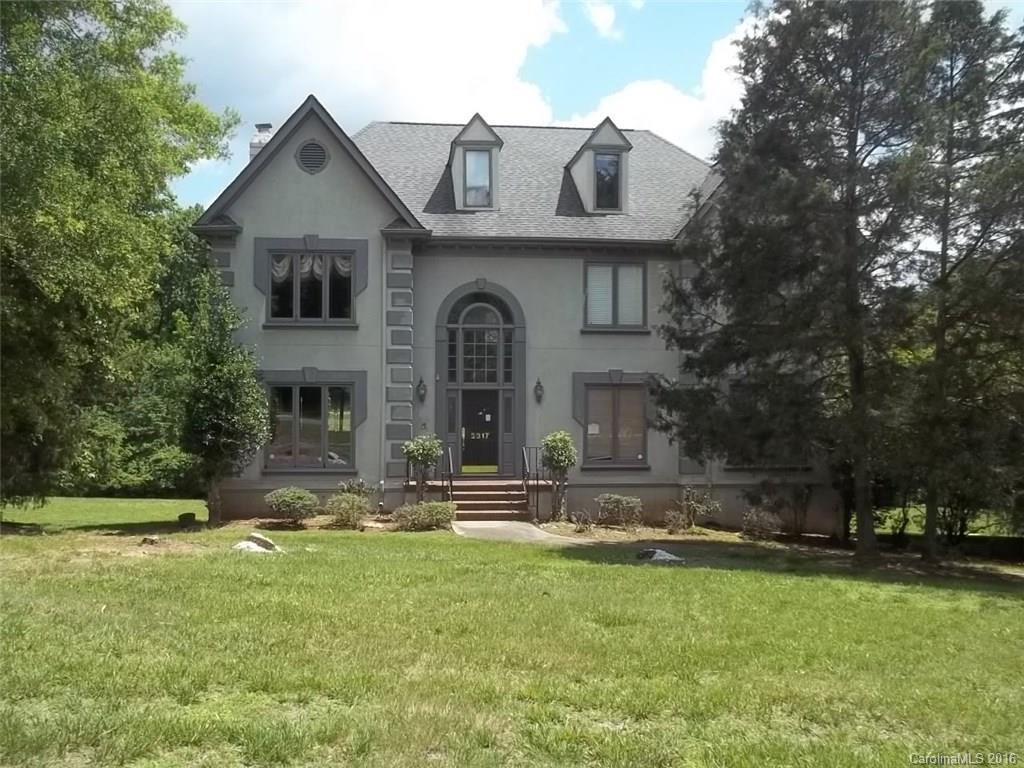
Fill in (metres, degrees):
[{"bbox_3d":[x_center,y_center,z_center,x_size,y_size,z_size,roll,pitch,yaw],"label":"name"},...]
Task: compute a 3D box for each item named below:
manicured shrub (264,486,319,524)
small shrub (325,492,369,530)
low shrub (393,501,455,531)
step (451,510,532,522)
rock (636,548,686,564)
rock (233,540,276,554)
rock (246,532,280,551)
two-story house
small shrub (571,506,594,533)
[{"bbox_3d":[-4.879,2.699,21.600,1.140,0.830,1.080,0,0,-5],"label":"manicured shrub"},{"bbox_3d":[-3.594,2.780,21.200,0.920,0.780,0.880,0,0,-5],"label":"small shrub"},{"bbox_3d":[-1.904,2.818,21.000,1.280,0.620,1.050,0,0,-5],"label":"low shrub"},{"bbox_3d":[-0.453,3.000,22.100,1.750,0.190,0.360,0,0,-5],"label":"step"},{"bbox_3d":[2.312,2.694,15.200,0.670,0.210,0.480,0,0,-5],"label":"rock"},{"bbox_3d":[-4.316,2.738,16.300,0.640,0.200,0.460,0,0,-5],"label":"rock"},{"bbox_3d":[-4.183,2.671,16.500,0.530,0.260,0.400,0,0,-5],"label":"rock"},{"bbox_3d":[0.020,-2.233,29.497,15.957,11.250,12.800,0,0,-5],"label":"two-story house"},{"bbox_3d":[1.502,2.887,20.800,0.490,0.540,0.460,0,0,-5],"label":"small shrub"}]

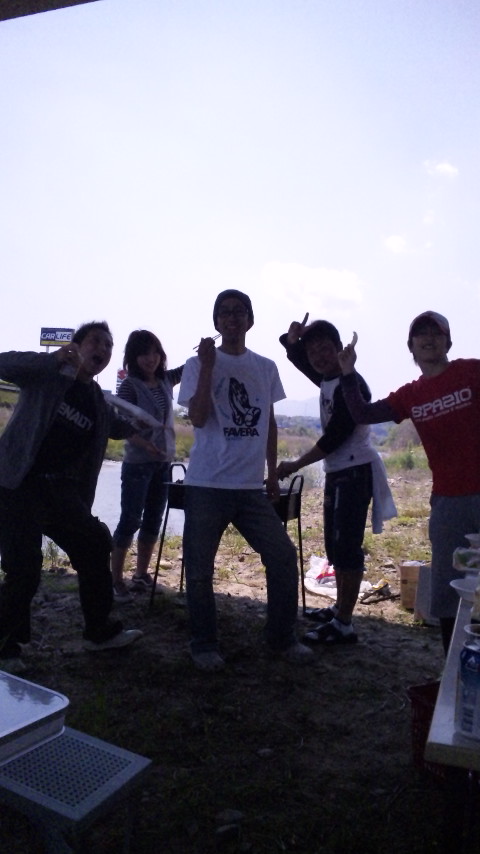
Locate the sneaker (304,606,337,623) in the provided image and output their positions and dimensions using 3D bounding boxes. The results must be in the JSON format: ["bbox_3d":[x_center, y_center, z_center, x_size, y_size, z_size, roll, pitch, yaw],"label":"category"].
[{"bbox_3d":[0.498,1.039,3.570,0.285,0.108,0.105,3,0,18],"label":"sneaker"}]

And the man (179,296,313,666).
[{"bbox_3d":[0.021,0.214,2.950,0.600,1.710,0.440,3,0,-12],"label":"man"}]

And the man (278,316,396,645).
[{"bbox_3d":[0.518,0.258,3.400,0.580,1.670,0.500,3,0,-16],"label":"man"}]

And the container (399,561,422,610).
[{"bbox_3d":[1.080,0.984,3.980,0.190,0.270,0.200,3,0,14],"label":"container"}]

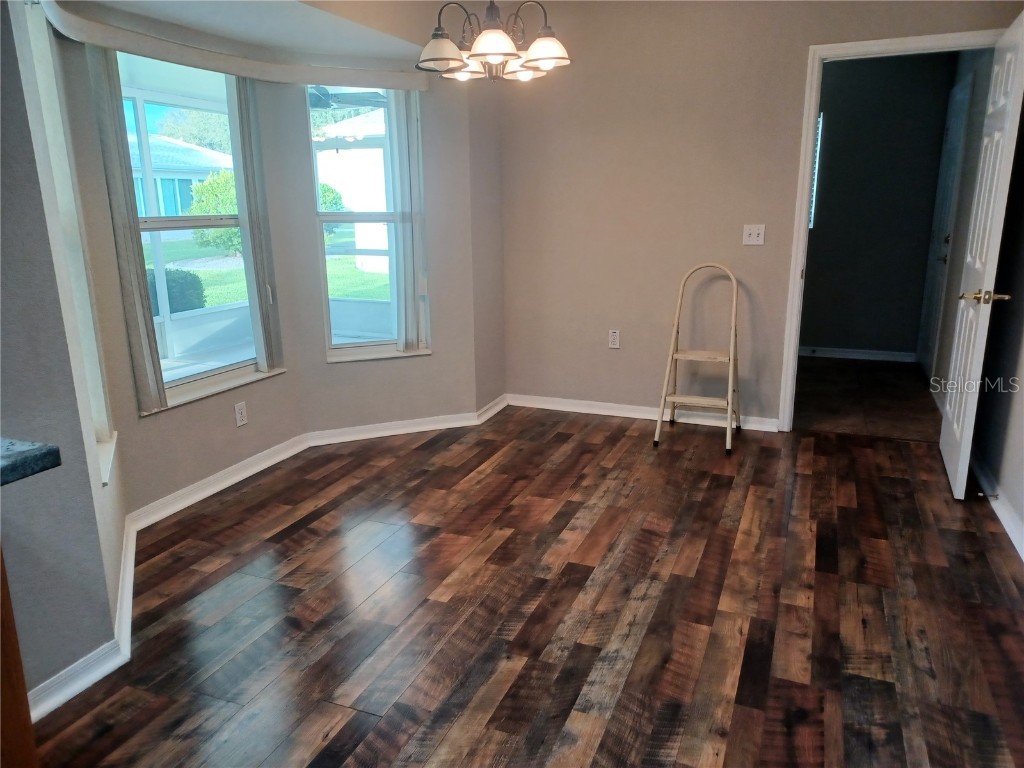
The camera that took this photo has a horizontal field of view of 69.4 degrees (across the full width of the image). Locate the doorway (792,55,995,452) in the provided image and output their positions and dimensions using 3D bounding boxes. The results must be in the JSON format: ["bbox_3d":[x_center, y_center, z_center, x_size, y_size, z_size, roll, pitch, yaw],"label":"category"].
[{"bbox_3d":[2.018,-0.684,4.030,0.773,2.045,0.130,5,15,22],"label":"doorway"}]

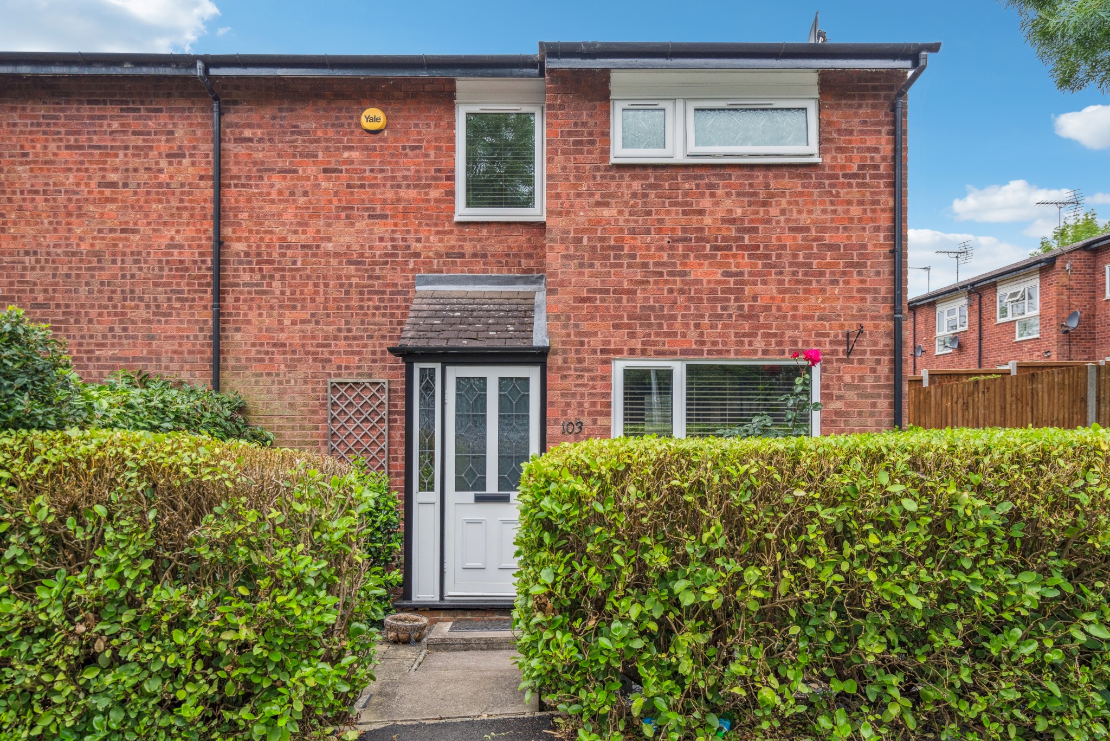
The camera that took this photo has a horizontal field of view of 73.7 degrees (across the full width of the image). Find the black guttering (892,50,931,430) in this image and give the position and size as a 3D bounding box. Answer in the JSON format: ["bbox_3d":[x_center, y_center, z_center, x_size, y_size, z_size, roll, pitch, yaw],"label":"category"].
[{"bbox_3d":[3.020,-0.280,6.300,0.270,4.800,0.190,0,0,1],"label":"black guttering"}]

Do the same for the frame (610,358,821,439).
[{"bbox_3d":[1.400,0.420,6.420,1.800,1.040,0.100,0,0,1],"label":"frame"}]

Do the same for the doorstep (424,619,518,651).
[{"bbox_3d":[-0.550,2.165,6.050,0.910,0.100,0.390,0,0,1],"label":"doorstep"}]

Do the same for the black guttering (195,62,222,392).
[{"bbox_3d":[-3.405,-0.460,7.290,0.210,5.100,0.190,0,0,1],"label":"black guttering"}]

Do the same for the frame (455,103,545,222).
[{"bbox_3d":[-0.545,-2.055,7.330,0.895,1.180,0.100,0,0,1],"label":"frame"}]

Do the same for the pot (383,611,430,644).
[{"bbox_3d":[-1.216,2.100,6.050,0.360,0.160,0.360,0,0,0],"label":"pot"}]

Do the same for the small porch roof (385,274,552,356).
[{"bbox_3d":[-0.715,-0.530,6.710,1.330,0.830,1.220,0,0,1],"label":"small porch roof"}]

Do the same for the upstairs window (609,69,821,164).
[{"bbox_3d":[1.390,-2.200,6.420,1.820,0.825,0.100,0,0,1],"label":"upstairs window"}]

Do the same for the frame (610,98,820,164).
[{"bbox_3d":[1.388,-2.075,6.420,1.810,0.575,0.100,0,0,1],"label":"frame"}]

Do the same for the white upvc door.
[{"bbox_3d":[-0.543,0.950,6.330,0.820,1.980,0.075,0,0,1],"label":"white upvc door"}]

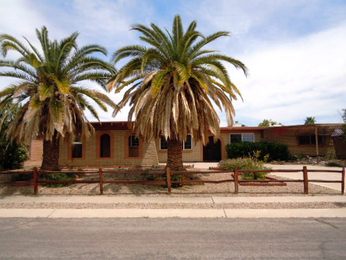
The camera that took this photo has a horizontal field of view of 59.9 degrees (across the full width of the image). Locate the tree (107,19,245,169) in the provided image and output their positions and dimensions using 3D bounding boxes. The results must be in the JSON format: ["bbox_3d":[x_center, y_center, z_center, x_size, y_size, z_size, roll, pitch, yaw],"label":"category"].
[{"bbox_3d":[0.228,-1.823,15.200,7.000,8.050,6.700,0,-3,0],"label":"tree"}]

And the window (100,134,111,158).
[{"bbox_3d":[-4.204,1.034,18.800,0.610,1.480,0.120,0,-3,0],"label":"window"}]

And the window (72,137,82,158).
[{"bbox_3d":[-5.983,1.052,18.800,0.630,1.450,0.120,0,-3,0],"label":"window"}]

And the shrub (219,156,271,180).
[{"bbox_3d":[3.527,1.824,14.600,2.500,1.050,1.900,0,-3,0],"label":"shrub"}]

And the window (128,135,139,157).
[{"bbox_3d":[-2.449,1.009,18.800,0.630,1.450,0.120,0,-3,0],"label":"window"}]

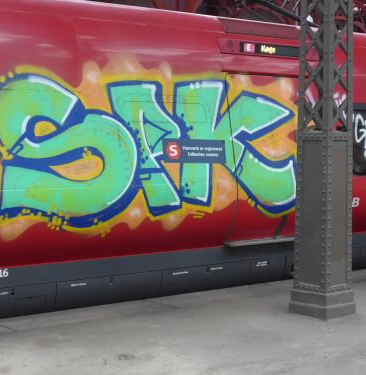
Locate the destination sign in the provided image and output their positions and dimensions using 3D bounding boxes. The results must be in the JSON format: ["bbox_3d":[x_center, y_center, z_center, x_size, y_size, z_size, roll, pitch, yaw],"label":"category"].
[{"bbox_3d":[1.048,-1.642,10.749,1.034,0.127,0.060,-2,4,-39],"label":"destination sign"}]

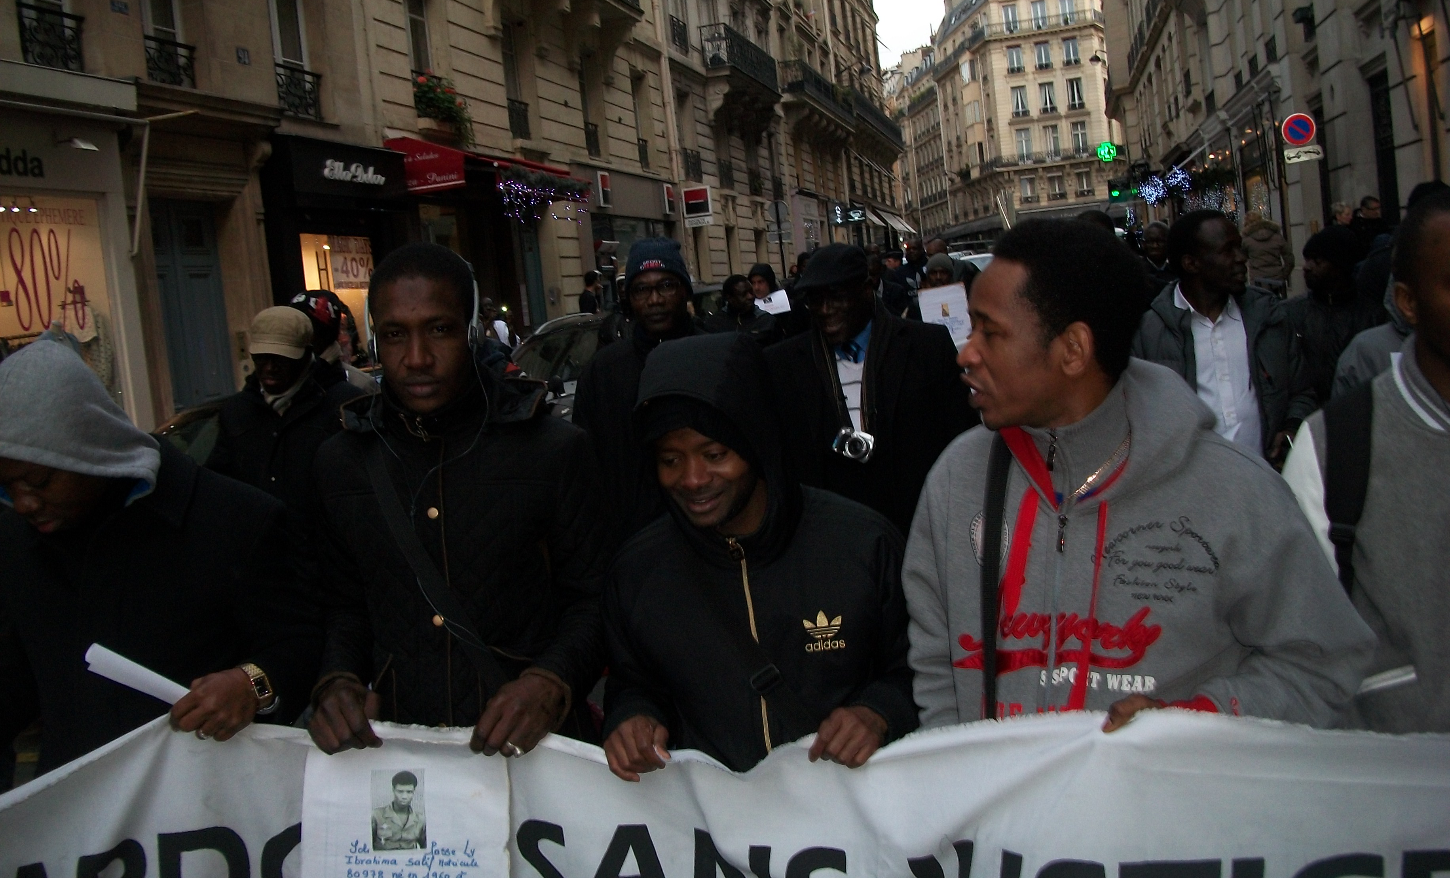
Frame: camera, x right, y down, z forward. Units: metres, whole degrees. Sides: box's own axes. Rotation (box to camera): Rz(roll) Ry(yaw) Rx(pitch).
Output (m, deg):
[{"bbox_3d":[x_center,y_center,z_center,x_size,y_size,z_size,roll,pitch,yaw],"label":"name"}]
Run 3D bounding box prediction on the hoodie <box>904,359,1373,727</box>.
[{"bbox_3d":[0.526,0.282,1.680,0.560,0.720,0.360,-3,7,29],"label":"hoodie"}]

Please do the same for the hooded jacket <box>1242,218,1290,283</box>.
[{"bbox_3d":[6.078,-2.098,15.000,0.560,0.720,0.360,-7,6,-8],"label":"hooded jacket"}]

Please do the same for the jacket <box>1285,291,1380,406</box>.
[{"bbox_3d":[2.184,-0.193,4.800,0.520,0.700,0.330,-5,6,22],"label":"jacket"}]

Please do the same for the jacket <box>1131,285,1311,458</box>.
[{"bbox_3d":[1.477,-0.105,3.950,0.540,0.720,0.340,-6,6,11],"label":"jacket"}]

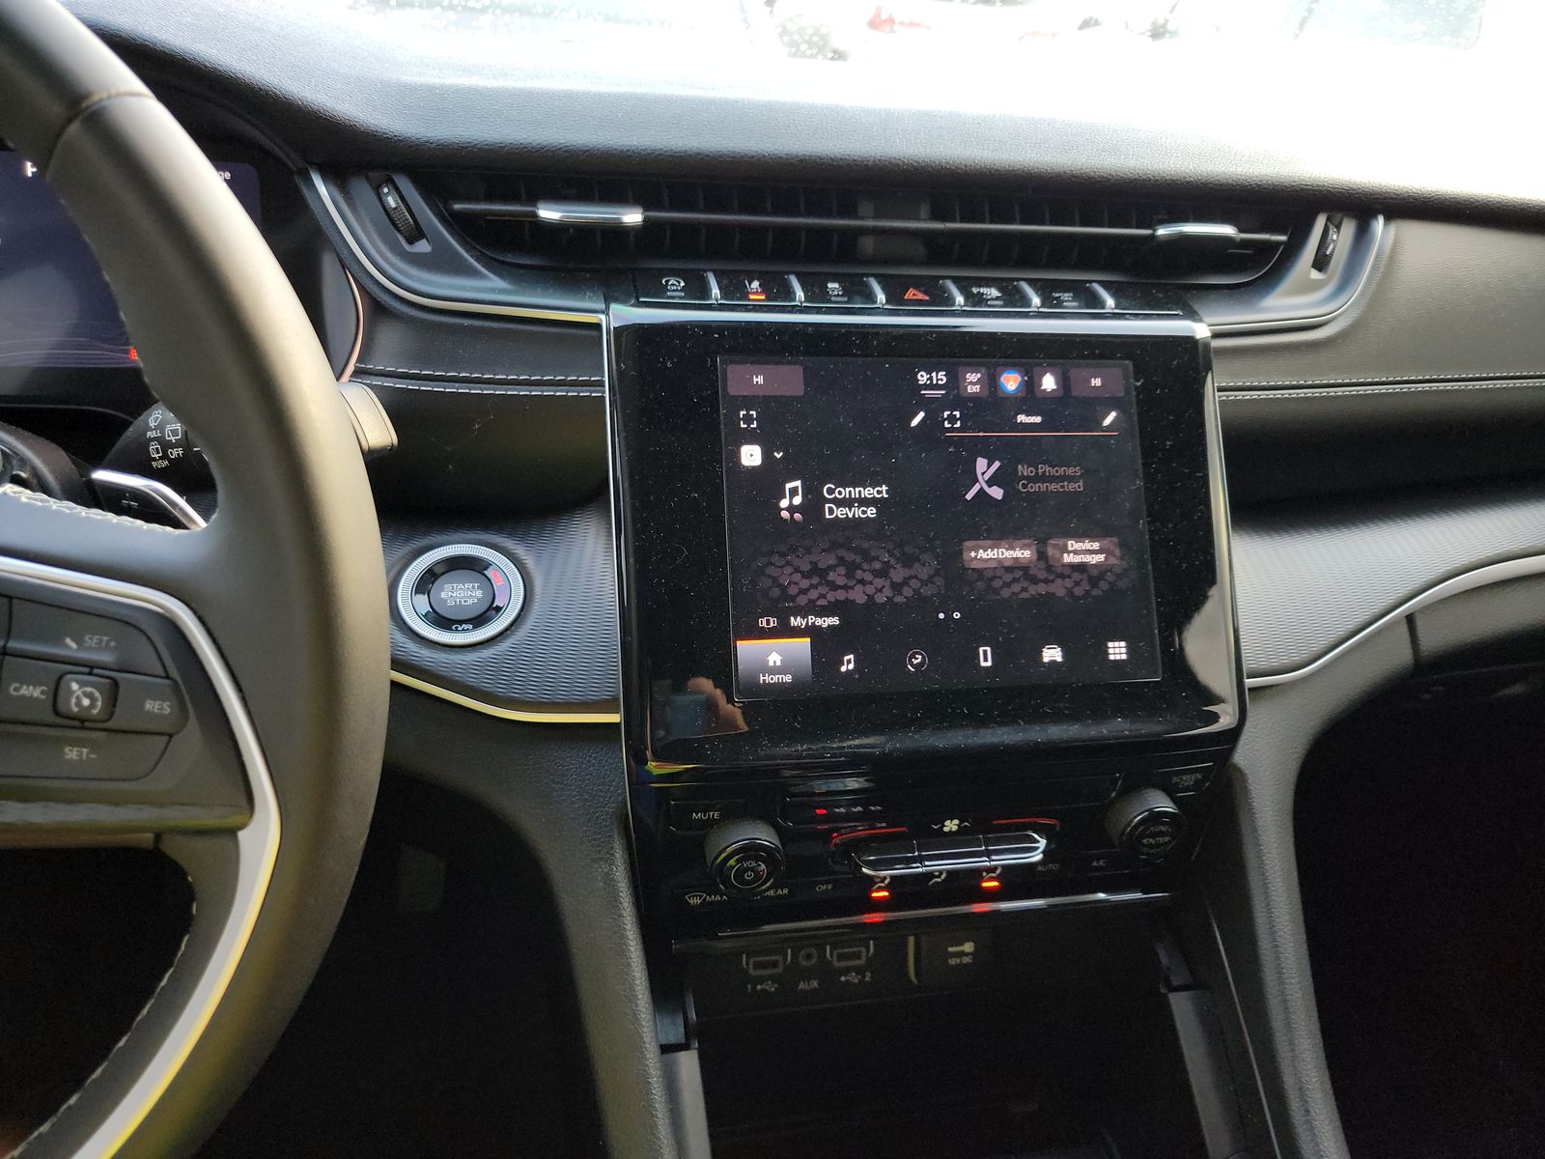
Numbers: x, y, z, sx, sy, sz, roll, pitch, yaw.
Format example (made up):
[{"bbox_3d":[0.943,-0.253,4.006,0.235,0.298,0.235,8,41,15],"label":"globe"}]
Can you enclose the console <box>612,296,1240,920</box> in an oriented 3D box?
[{"bbox_3d":[0.061,0.010,0.433,0.247,0.237,0.075,-2,0,-11],"label":"console"}]

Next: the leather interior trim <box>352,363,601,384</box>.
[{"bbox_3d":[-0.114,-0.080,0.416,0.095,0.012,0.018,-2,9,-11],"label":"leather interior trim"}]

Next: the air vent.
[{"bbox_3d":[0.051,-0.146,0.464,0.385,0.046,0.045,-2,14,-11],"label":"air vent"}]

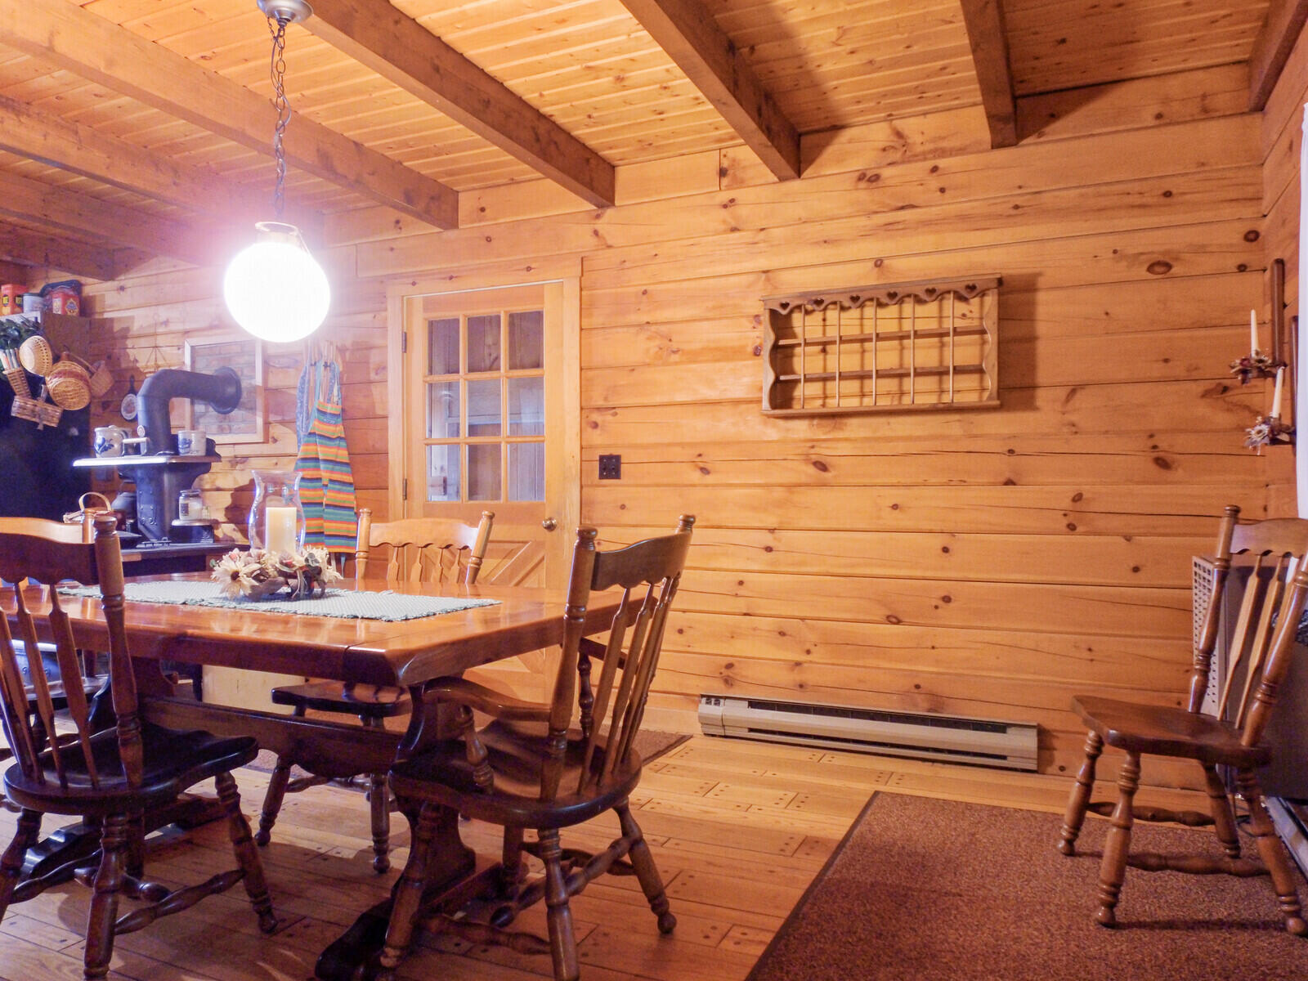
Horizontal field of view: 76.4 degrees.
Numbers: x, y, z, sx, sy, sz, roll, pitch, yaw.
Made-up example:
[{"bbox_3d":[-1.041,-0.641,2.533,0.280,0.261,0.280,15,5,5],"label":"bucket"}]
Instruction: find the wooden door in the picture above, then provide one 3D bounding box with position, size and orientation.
[{"bbox_3d":[-0.847,0.033,4.044,1.020,2.070,0.070,0,0,23],"label":"wooden door"}]

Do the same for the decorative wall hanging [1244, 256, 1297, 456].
[{"bbox_3d":[1.902,-0.420,2.580,0.120,0.600,0.290,0,0,25],"label":"decorative wall hanging"}]

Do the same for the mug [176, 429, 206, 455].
[{"bbox_3d":[-2.301,-0.237,4.141,0.125,0.125,0.130,0,0,-29],"label":"mug"}]

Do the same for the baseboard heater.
[{"bbox_3d":[0.807,0.953,3.315,1.314,0.172,0.066,0,0,23],"label":"baseboard heater"}]

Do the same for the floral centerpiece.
[{"bbox_3d":[-1.121,0.239,2.470,0.350,0.130,0.340,0,0,-24],"label":"floral centerpiece"}]

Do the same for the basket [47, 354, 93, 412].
[{"bbox_3d":[-3.483,-0.629,4.941,0.235,0.250,0.150,0,22,-40],"label":"basket"}]

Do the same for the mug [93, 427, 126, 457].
[{"bbox_3d":[-2.843,-0.253,4.335,0.138,0.148,0.122,0,0,-33],"label":"mug"}]

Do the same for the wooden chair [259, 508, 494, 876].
[{"bbox_3d":[-0.862,0.566,2.627,0.510,0.985,0.530,0,0,25],"label":"wooden chair"}]

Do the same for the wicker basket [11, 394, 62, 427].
[{"bbox_3d":[-3.586,-0.466,4.825,0.075,0.120,0.245,0,-10,23],"label":"wicker basket"}]

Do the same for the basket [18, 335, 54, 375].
[{"bbox_3d":[-3.558,-0.768,4.789,0.230,0.230,0.100,9,3,22],"label":"basket"}]

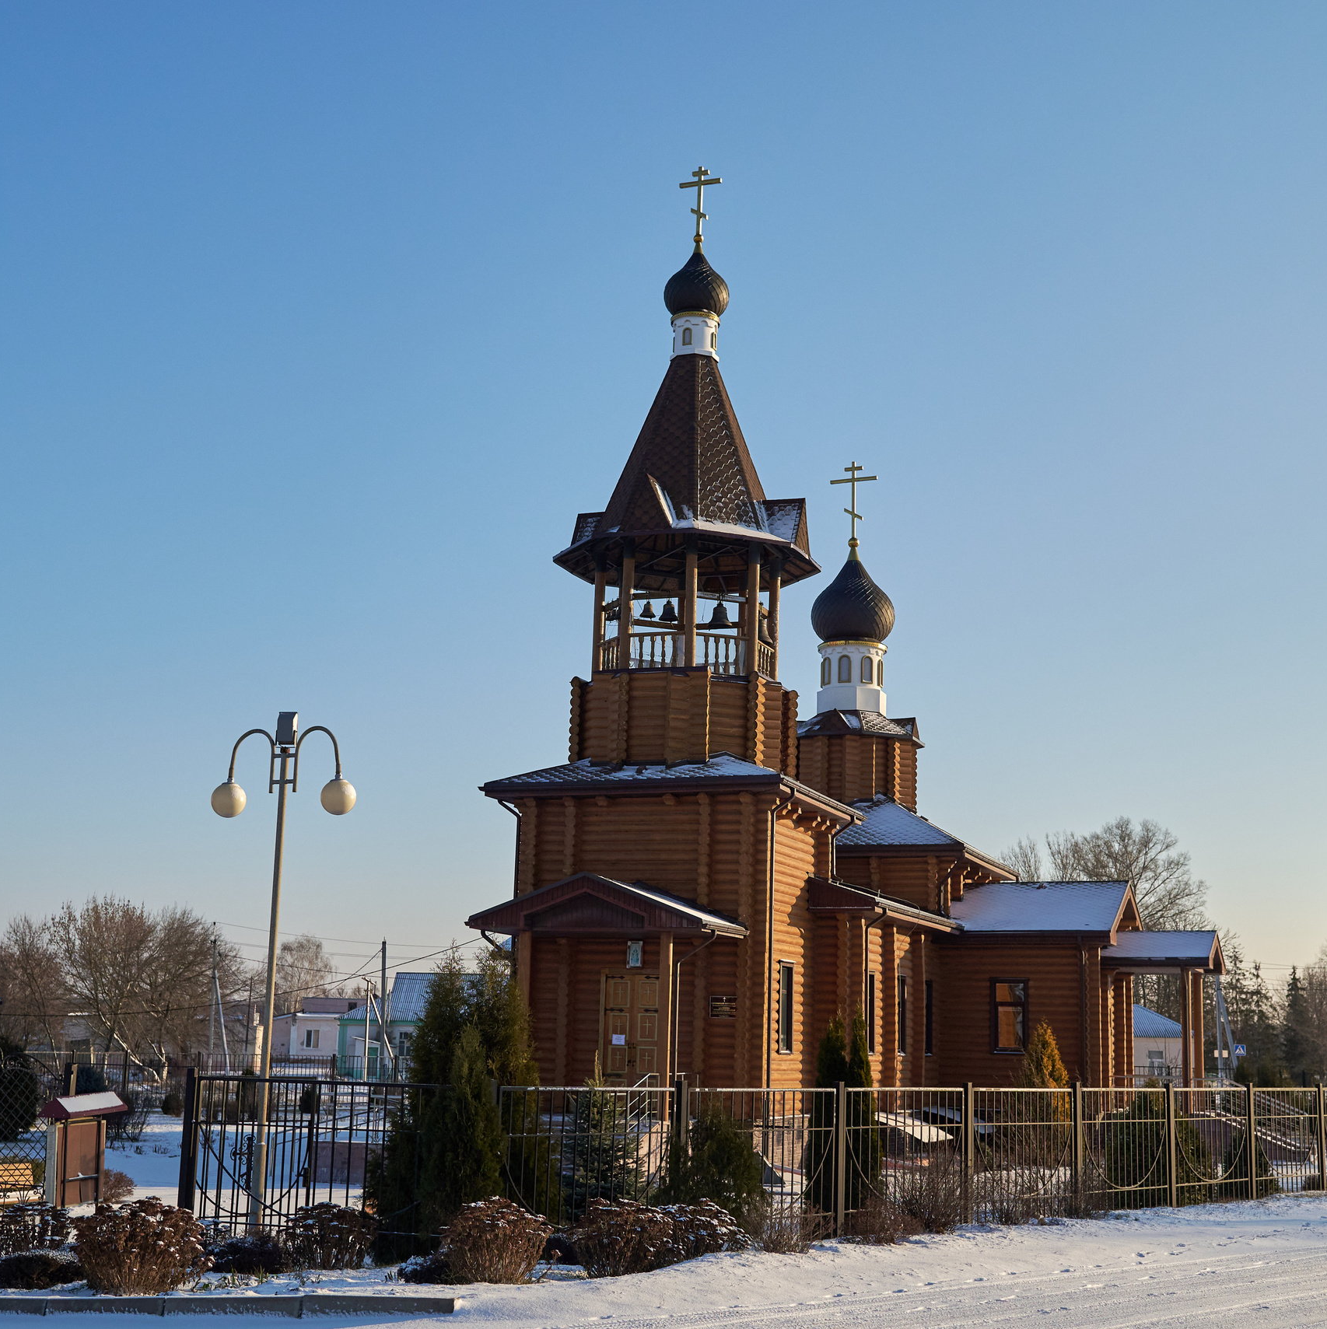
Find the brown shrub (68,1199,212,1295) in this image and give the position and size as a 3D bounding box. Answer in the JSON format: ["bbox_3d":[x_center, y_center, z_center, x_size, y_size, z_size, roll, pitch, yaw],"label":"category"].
[{"bbox_3d":[-4.079,4.528,15.086,1.080,0.730,1.030,4,-12,-14],"label":"brown shrub"}]

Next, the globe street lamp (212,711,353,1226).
[{"bbox_3d":[-3.809,2.994,18.653,1.420,5.150,0.360,-2,-12,20],"label":"globe street lamp"}]

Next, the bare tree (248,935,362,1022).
[{"bbox_3d":[-29.242,27.127,157.576,9.000,10.221,8.500,4,-11,-10],"label":"bare tree"}]

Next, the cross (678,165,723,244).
[{"bbox_3d":[0.939,-11.516,48.509,1.154,2.018,0.100,-2,-12,20],"label":"cross"}]

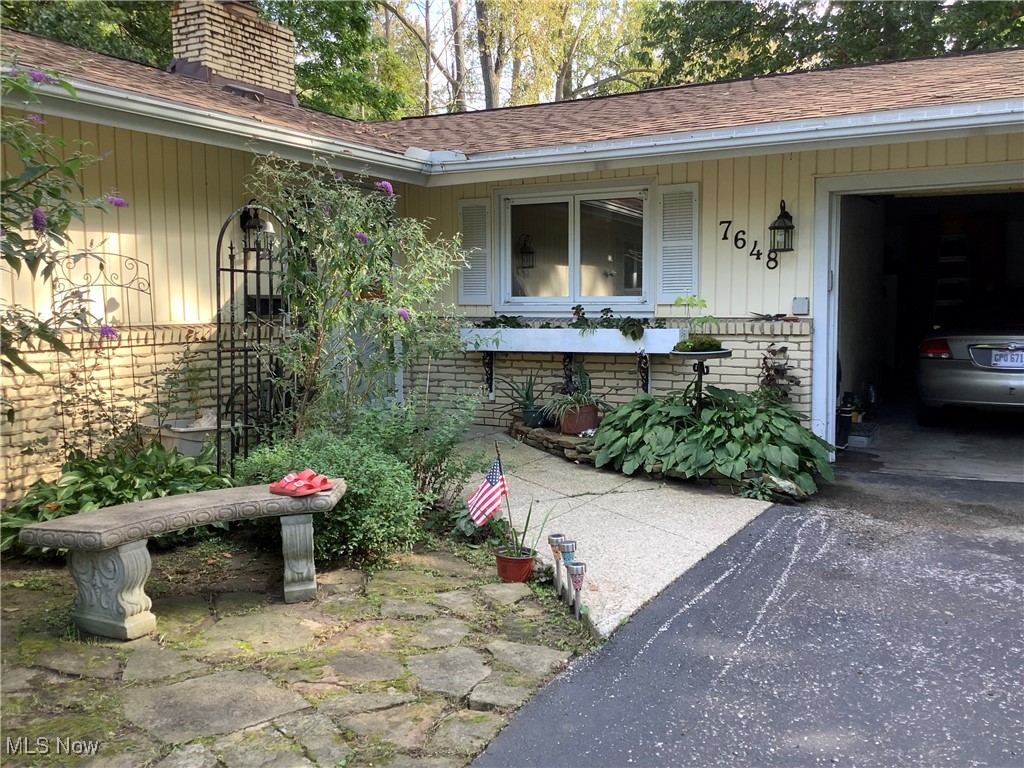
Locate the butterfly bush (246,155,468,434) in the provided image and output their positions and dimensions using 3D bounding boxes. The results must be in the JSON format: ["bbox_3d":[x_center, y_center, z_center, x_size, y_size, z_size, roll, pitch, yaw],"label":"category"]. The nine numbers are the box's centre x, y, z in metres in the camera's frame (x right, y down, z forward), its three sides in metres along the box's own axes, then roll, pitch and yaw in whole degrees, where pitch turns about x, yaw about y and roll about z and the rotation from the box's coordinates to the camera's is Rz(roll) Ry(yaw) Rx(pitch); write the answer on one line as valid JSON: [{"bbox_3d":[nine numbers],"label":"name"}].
[{"bbox_3d":[-1.030,-0.418,6.036,1.400,2.080,1.250,0,4,0],"label":"butterfly bush"}]

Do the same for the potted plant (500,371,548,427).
[{"bbox_3d":[0.136,0.132,8.061,0.460,0.500,0.440,-1,5,0],"label":"potted plant"}]

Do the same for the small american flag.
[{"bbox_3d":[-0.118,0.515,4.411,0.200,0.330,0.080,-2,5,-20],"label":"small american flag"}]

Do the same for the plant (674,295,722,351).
[{"bbox_3d":[1.335,-0.435,6.600,0.360,0.410,0.340,2,6,29],"label":"plant"}]

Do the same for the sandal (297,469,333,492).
[{"bbox_3d":[-0.893,0.424,4.046,0.243,0.077,0.095,0,5,8],"label":"sandal"}]

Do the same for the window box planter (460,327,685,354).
[{"bbox_3d":[0.484,-0.379,7.965,2.080,0.200,0.235,2,6,29],"label":"window box planter"}]

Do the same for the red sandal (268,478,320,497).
[{"bbox_3d":[-1.022,0.476,4.298,0.250,0.082,0.098,4,6,45],"label":"red sandal"}]

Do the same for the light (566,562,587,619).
[{"bbox_3d":[0.270,0.859,3.805,0.073,0.240,0.073,0,4,0],"label":"light"}]

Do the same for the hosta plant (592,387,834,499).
[{"bbox_3d":[1.428,0.317,6.503,1.720,0.580,1.220,2,6,29],"label":"hosta plant"}]

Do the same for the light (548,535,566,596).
[{"bbox_3d":[0.203,0.812,4.092,0.073,0.272,0.073,0,4,0],"label":"light"}]

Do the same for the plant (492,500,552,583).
[{"bbox_3d":[0.050,0.753,4.399,0.280,0.365,0.250,0,4,0],"label":"plant"}]

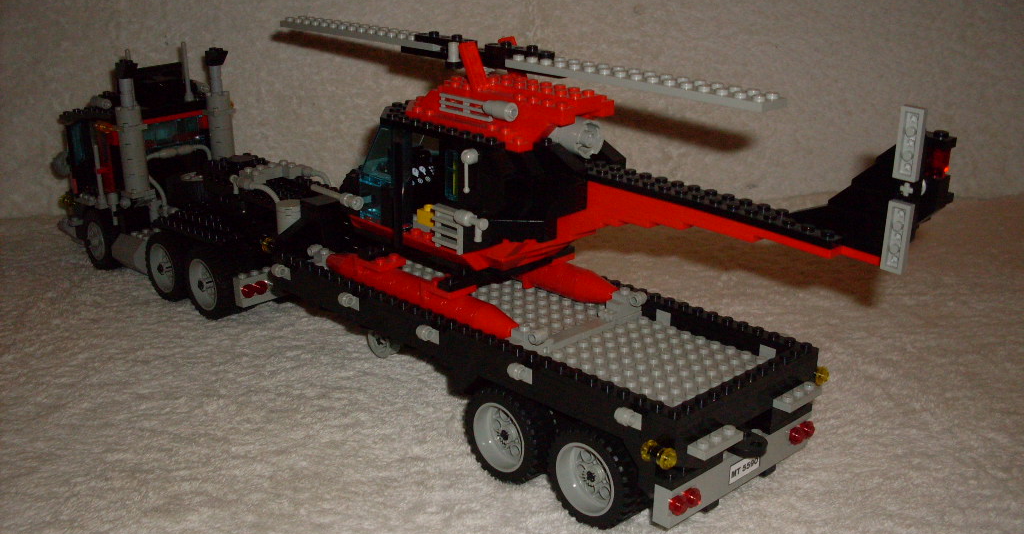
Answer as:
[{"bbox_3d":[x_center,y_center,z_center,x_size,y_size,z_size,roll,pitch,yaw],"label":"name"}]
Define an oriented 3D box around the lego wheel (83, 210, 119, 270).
[{"bbox_3d":[-0.263,-0.018,0.729,0.041,0.041,0.016,17,25,40],"label":"lego wheel"}]

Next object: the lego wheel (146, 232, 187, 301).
[{"bbox_3d":[-0.204,0.000,0.676,0.042,0.042,0.016,17,25,40],"label":"lego wheel"}]

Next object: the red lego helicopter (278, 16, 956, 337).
[{"bbox_3d":[0.006,-0.035,0.497,0.082,0.127,0.377,-18,26,-42],"label":"red lego helicopter"}]

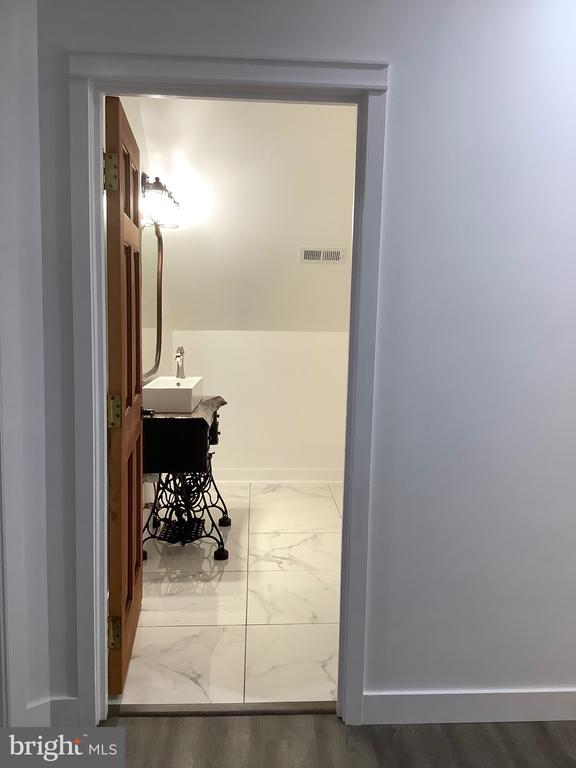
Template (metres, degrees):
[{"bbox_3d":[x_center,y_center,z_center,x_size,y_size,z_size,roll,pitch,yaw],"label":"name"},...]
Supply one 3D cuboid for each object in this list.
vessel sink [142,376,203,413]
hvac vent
[{"bbox_3d":[-0.653,0.059,3.958,0.268,0.128,0.530,1,7,-3],"label":"vessel sink"},{"bbox_3d":[0.231,-0.853,4.596,0.295,0.025,0.146,1,-35,-3],"label":"hvac vent"}]

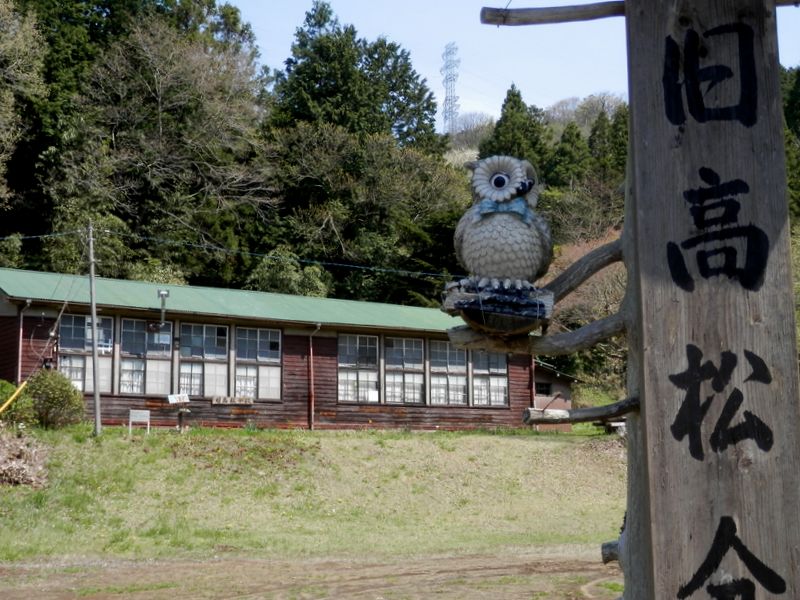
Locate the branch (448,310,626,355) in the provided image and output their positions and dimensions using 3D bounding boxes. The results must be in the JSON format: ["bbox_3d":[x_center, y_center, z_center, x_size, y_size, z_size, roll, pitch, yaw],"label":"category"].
[{"bbox_3d":[0.455,0.108,3.750,0.589,0.147,0.120,0,-8,0],"label":"branch"}]

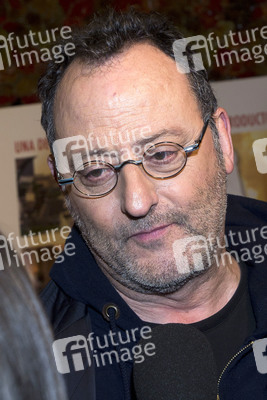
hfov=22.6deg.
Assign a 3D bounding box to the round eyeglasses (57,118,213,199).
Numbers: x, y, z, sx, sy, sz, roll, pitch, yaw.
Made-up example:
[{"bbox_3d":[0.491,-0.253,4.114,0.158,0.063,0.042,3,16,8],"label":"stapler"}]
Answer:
[{"bbox_3d":[0.001,-0.047,0.700,0.152,0.045,0.138,-14,20,9],"label":"round eyeglasses"}]

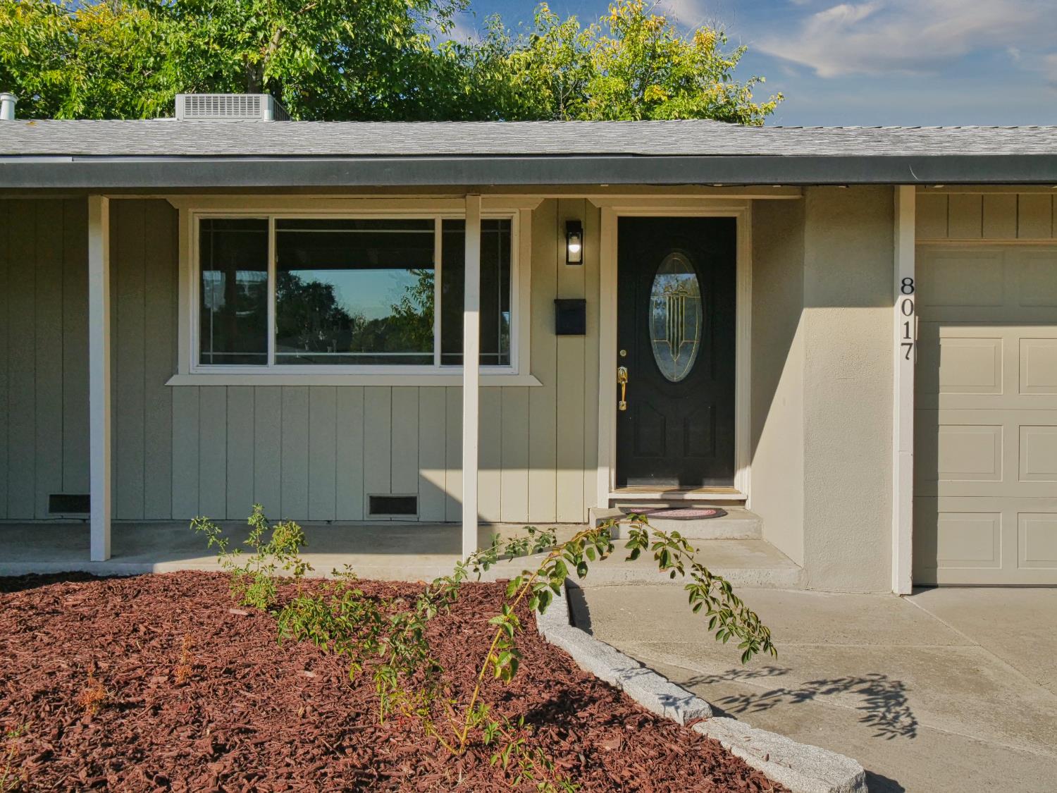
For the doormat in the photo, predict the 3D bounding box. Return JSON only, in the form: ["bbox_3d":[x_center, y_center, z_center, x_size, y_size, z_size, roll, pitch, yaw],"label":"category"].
[{"bbox_3d":[1.057,0.834,6.115,0.780,0.012,0.490,0,1,1],"label":"doormat"}]

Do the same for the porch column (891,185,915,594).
[{"bbox_3d":[2.195,-0.043,4.994,0.089,2.380,0.089,0,1,1],"label":"porch column"}]

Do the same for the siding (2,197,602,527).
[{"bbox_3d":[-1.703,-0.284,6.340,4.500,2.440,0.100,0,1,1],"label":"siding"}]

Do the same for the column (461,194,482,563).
[{"bbox_3d":[-0.345,-0.111,5.184,0.089,2.210,0.089,0,1,1],"label":"column"}]

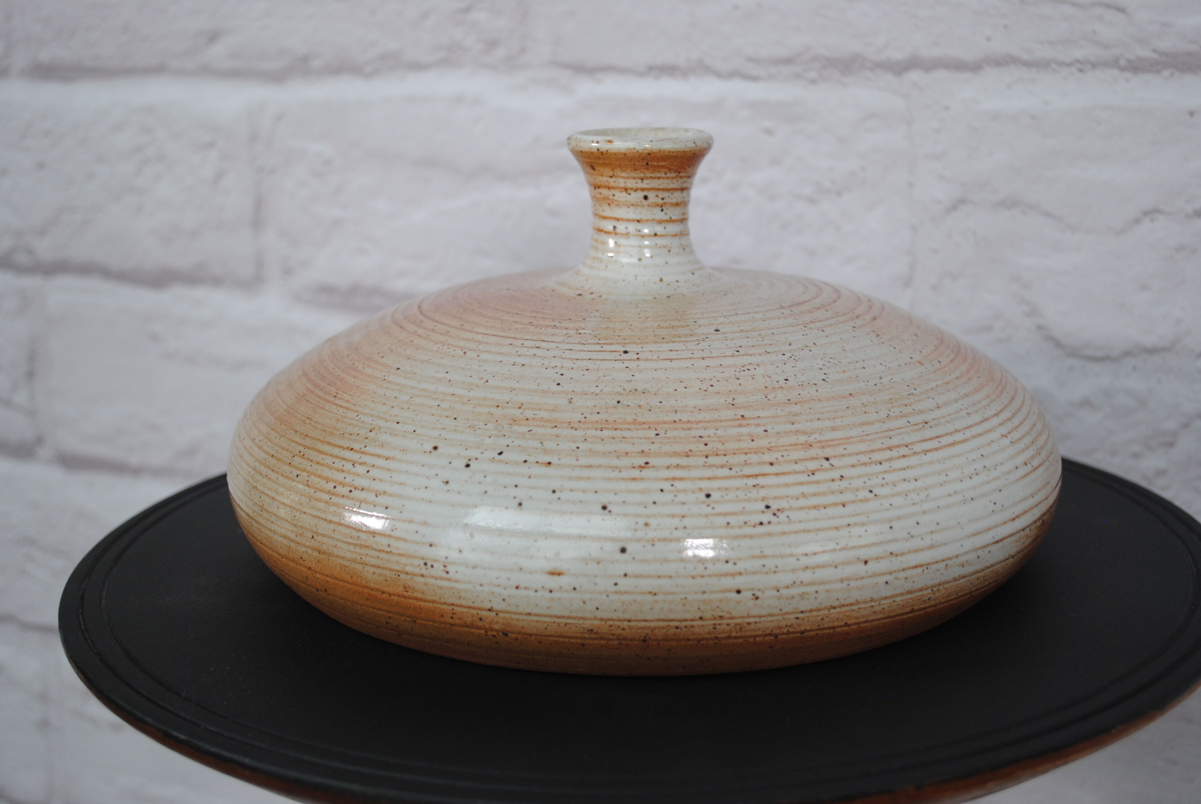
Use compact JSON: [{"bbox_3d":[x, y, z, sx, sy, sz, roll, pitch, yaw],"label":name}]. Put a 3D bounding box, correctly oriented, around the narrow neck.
[{"bbox_3d":[0.009,-0.047,0.382,0.035,0.033,0.035,-2,14,0],"label":"narrow neck"}]

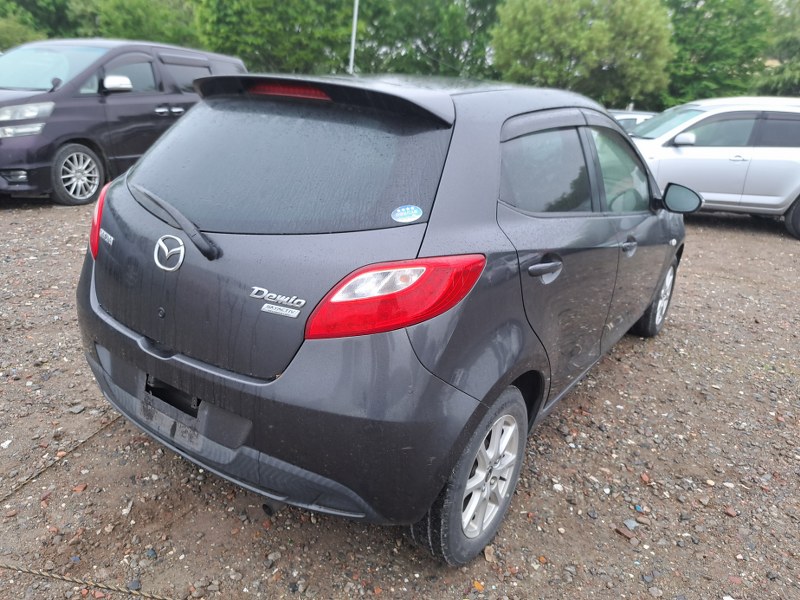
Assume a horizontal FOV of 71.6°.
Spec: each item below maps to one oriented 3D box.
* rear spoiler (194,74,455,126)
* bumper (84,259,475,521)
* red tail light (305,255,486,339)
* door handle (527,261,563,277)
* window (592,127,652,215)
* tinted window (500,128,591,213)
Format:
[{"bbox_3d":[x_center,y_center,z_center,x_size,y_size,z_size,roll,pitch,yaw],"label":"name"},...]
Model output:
[{"bbox_3d":[-0.319,-0.657,1.797,1.130,0.125,0.250,16,23,32],"label":"rear spoiler"},{"bbox_3d":[-0.574,0.203,1.779,1.670,0.610,0.450,16,23,32],"label":"bumper"},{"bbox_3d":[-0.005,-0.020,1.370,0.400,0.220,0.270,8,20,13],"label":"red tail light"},{"bbox_3d":[0.420,-0.090,1.597,0.050,0.045,0.210,16,23,32],"label":"door handle"},{"bbox_3d":[1.054,-0.591,2.613,0.060,0.420,0.920,-4,12,37],"label":"window"},{"bbox_3d":[0.506,-0.408,1.857,0.050,0.330,0.760,-4,12,37],"label":"tinted window"}]

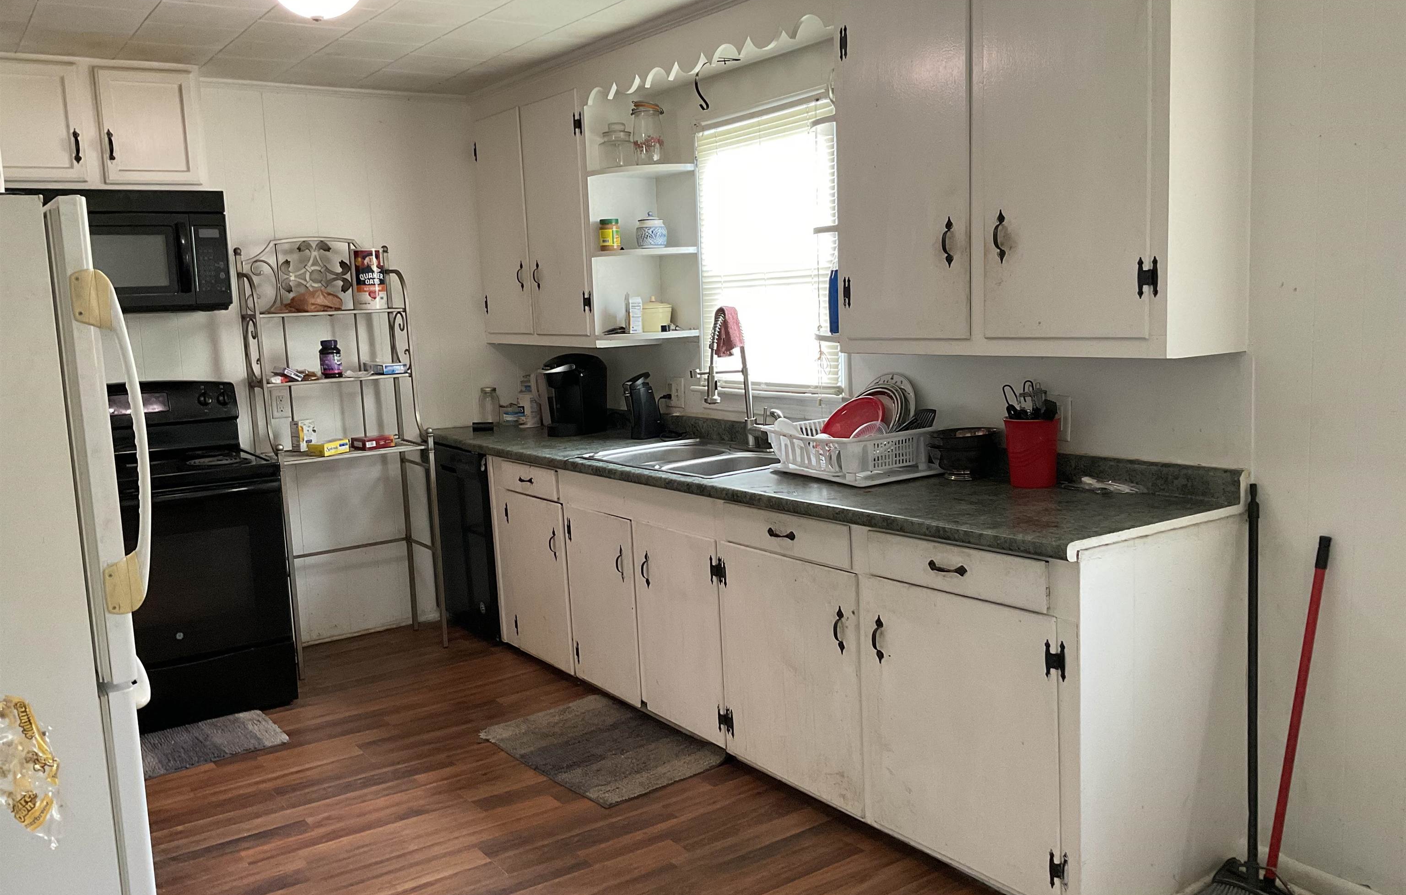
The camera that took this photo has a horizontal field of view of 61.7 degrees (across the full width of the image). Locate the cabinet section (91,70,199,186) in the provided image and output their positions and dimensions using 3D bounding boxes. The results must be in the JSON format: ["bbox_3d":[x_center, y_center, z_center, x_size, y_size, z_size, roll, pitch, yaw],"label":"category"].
[{"bbox_3d":[-2.170,-1.222,4.566,0.354,0.428,0.305,-7,8,-34],"label":"cabinet section"}]

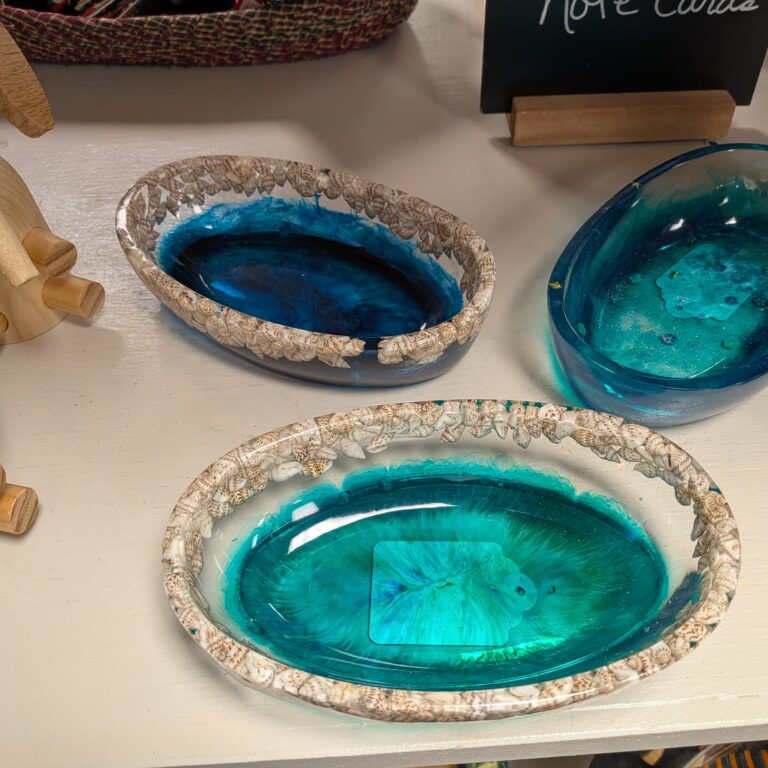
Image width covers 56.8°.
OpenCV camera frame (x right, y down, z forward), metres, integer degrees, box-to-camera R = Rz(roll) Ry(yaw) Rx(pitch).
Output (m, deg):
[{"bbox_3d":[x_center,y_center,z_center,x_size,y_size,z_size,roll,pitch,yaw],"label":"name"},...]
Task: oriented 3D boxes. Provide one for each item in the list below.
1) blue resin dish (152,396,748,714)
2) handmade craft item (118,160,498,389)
[{"bbox_3d":[0.031,0.082,0.329,0.250,0.053,0.150,-3,51,-3],"label":"blue resin dish"},{"bbox_3d":[-0.052,-0.071,0.453,0.250,0.053,0.150,21,54,16],"label":"handmade craft item"}]

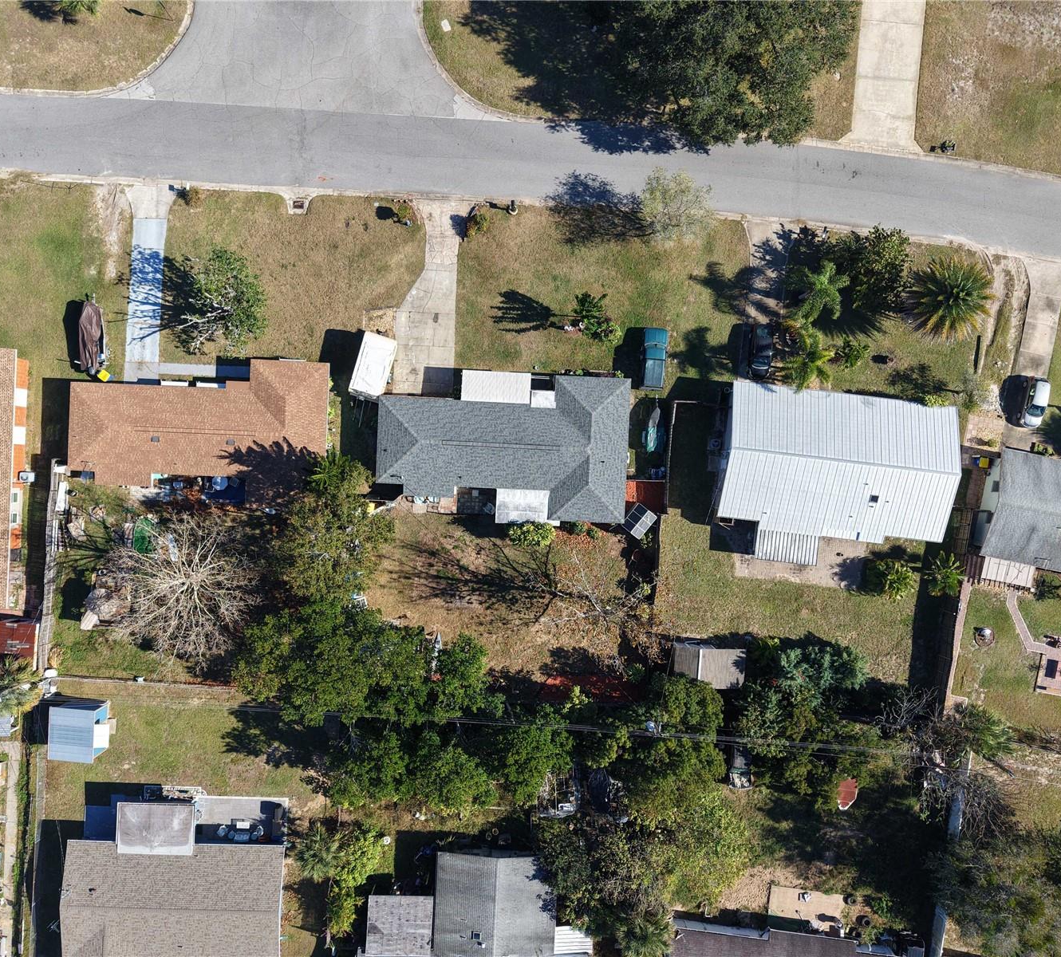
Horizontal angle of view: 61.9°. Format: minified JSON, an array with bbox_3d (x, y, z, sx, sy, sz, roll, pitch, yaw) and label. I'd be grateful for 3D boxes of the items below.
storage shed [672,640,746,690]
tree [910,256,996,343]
[{"bbox_3d":[13.894,14.747,69.641,5.710,2.700,3.190,2,90,-2],"label":"storage shed"},{"bbox_3d":[33.400,-14.240,71.900,6.600,5.600,6.500,0,90,0],"label":"tree"}]

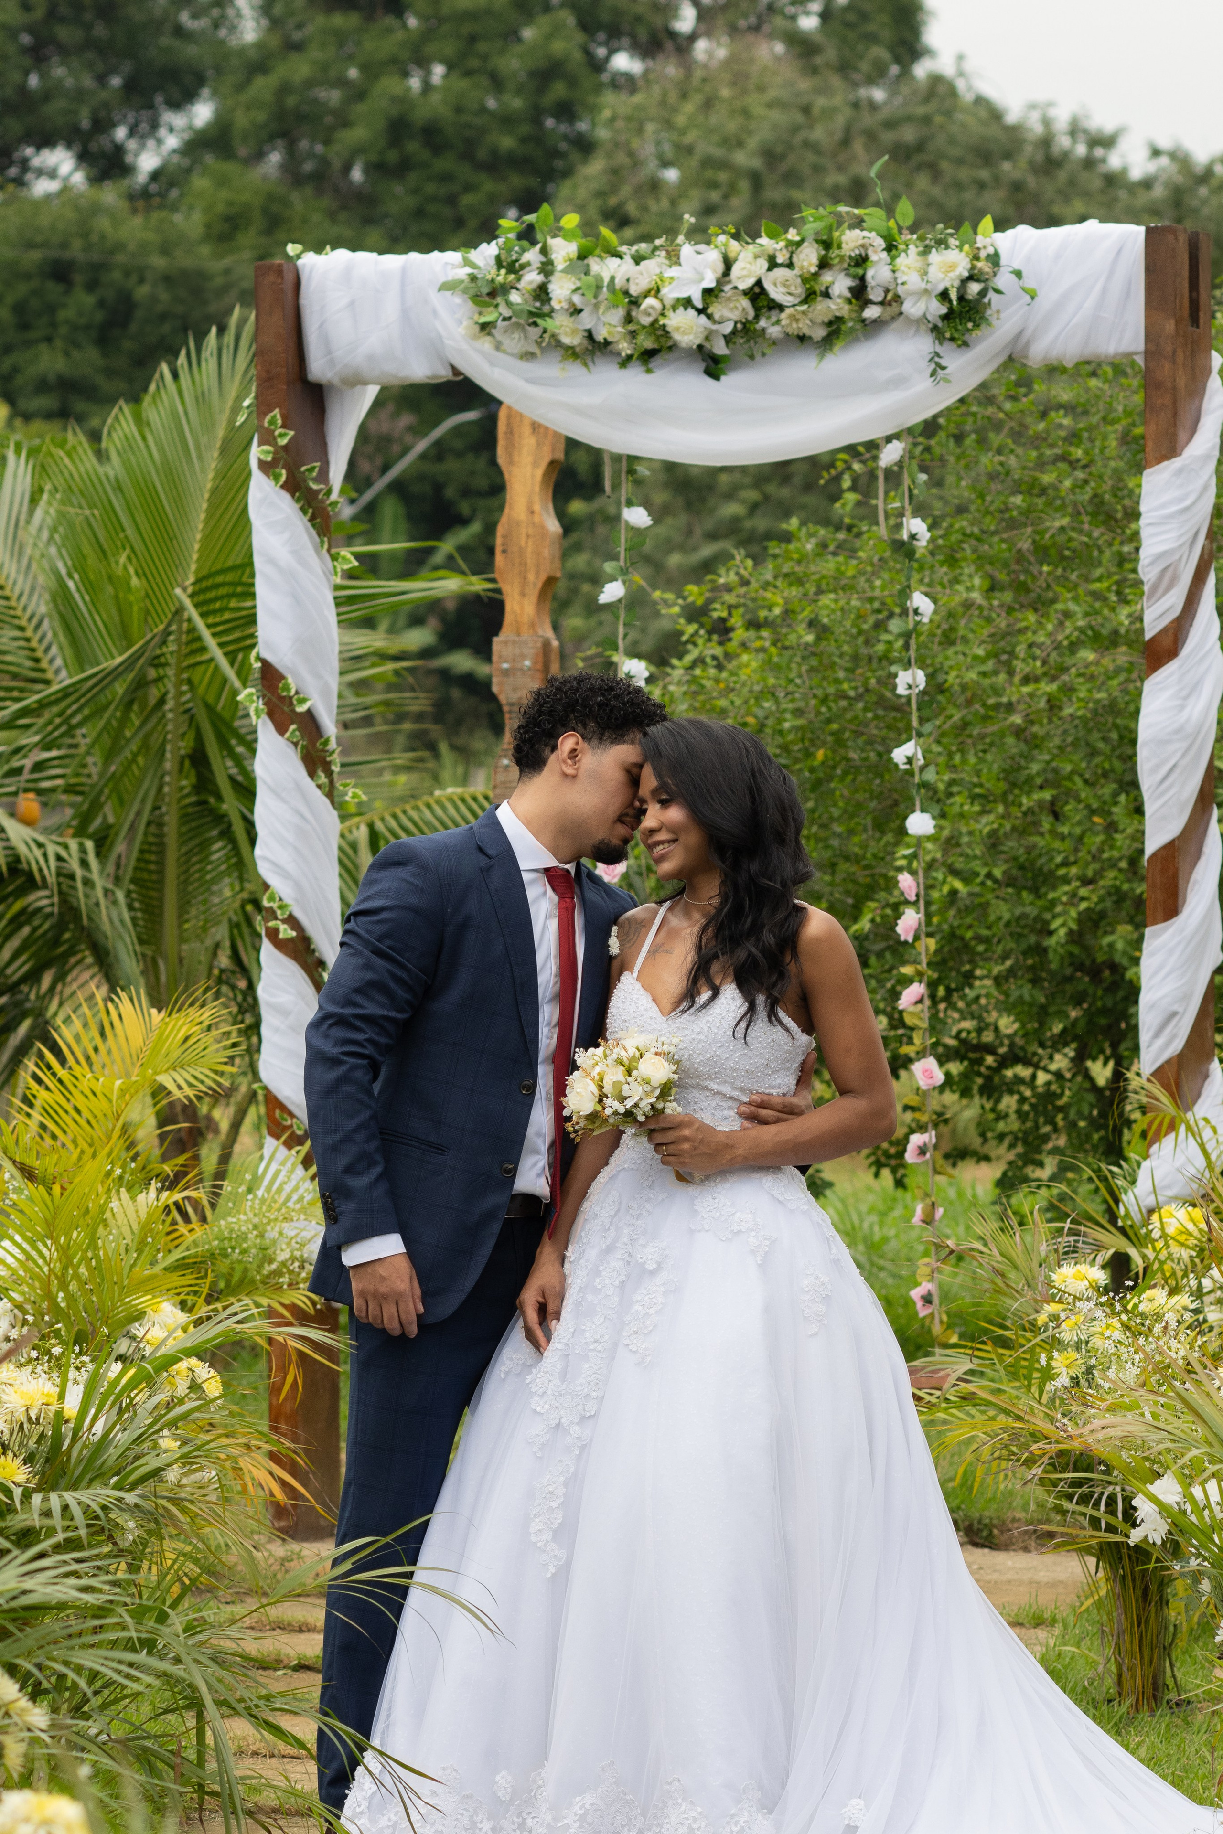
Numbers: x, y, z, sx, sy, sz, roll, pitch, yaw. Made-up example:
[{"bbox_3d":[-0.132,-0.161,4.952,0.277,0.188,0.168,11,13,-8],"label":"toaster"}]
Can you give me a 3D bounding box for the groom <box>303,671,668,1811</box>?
[{"bbox_3d":[-0.165,0.503,9.450,0.560,1.730,0.460,-2,2,-44],"label":"groom"}]

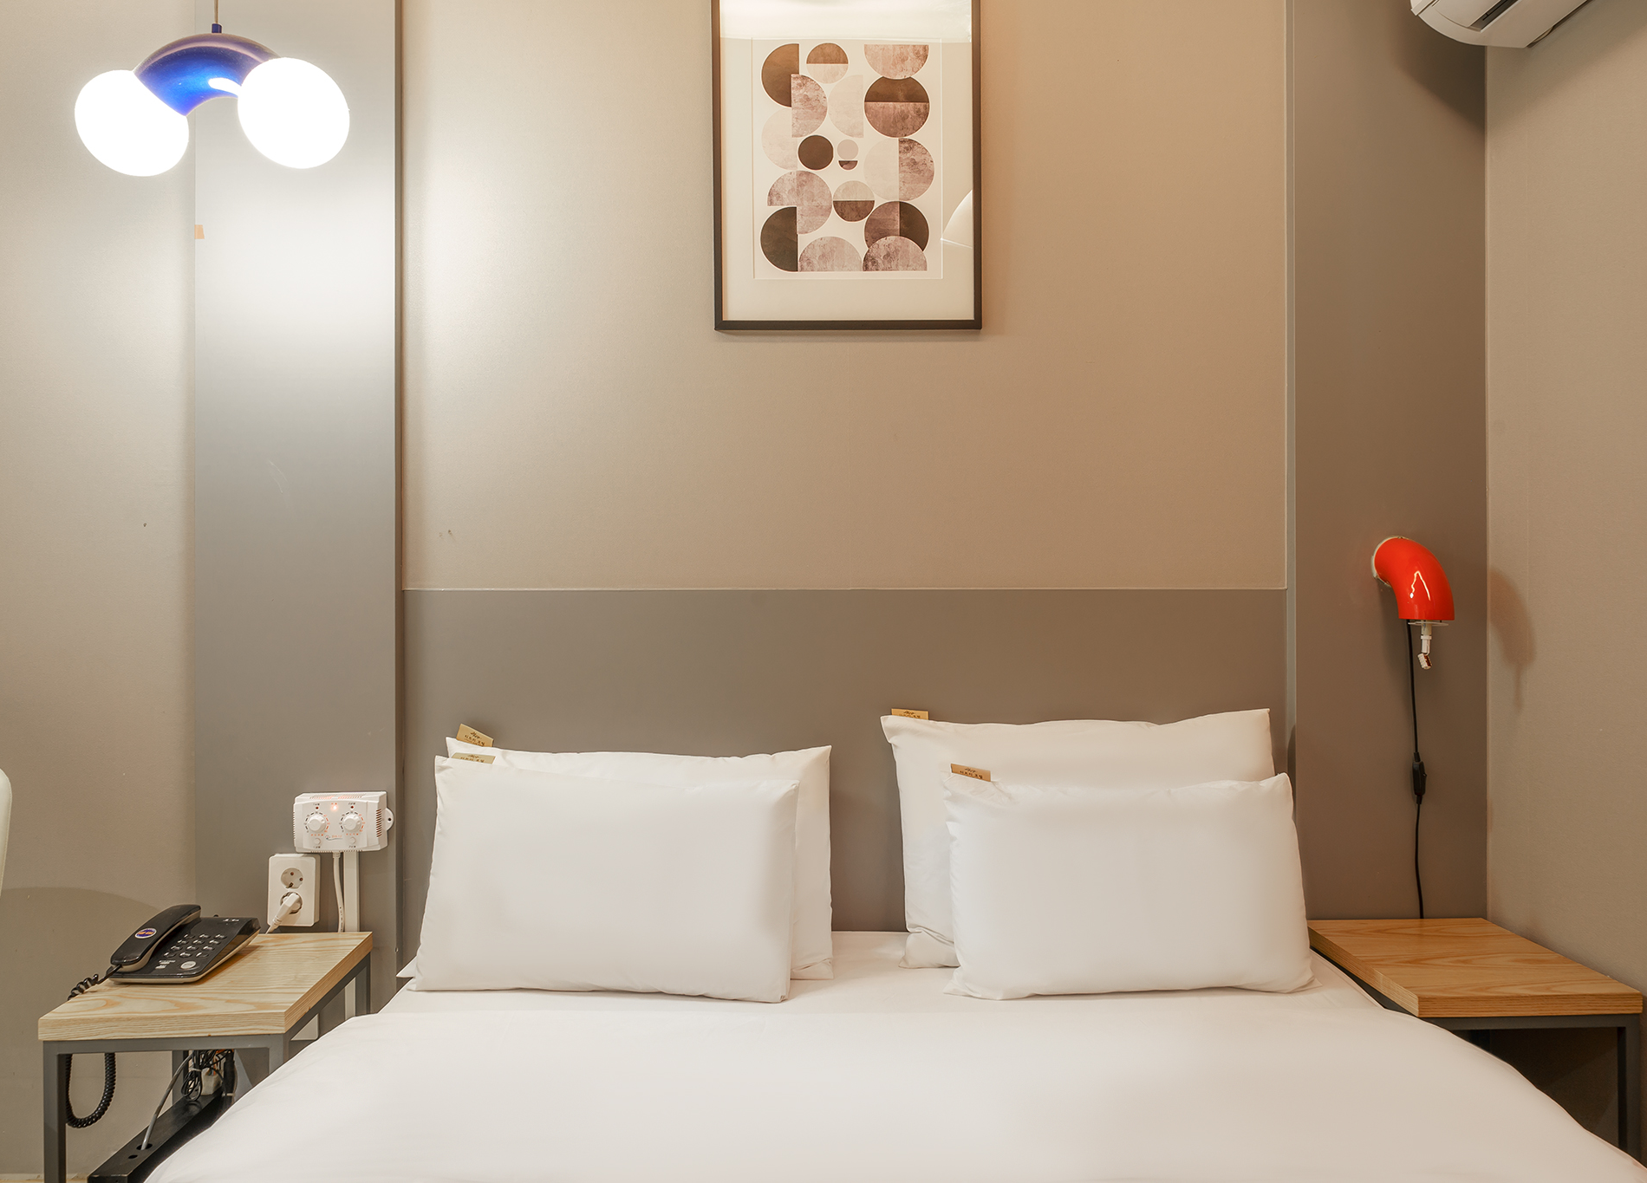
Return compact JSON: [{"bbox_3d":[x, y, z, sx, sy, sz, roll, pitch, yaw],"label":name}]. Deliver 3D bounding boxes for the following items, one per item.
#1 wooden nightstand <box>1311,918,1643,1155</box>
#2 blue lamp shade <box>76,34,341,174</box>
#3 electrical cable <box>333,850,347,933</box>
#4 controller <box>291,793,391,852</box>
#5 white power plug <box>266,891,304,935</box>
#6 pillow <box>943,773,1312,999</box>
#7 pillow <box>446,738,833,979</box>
[{"bbox_3d":[1.023,0.810,1.917,0.335,0.450,0.400,0,0,-2],"label":"wooden nightstand"},{"bbox_3d":[-0.916,-0.735,1.773,0.440,0.205,0.150,0,0,15],"label":"blue lamp shade"},{"bbox_3d":[-0.848,0.524,2.070,0.022,0.145,0.018,0,0,-2],"label":"electrical cable"},{"bbox_3d":[-0.843,0.404,2.060,0.170,0.094,0.052,0,0,-2],"label":"controller"},{"bbox_3d":[-0.934,0.554,2.045,0.065,0.073,0.045,0,0,-2],"label":"white power plug"},{"bbox_3d":[0.477,0.458,1.867,0.580,0.360,0.140,0,-23,-3],"label":"pillow"},{"bbox_3d":[-0.325,0.439,1.965,0.685,0.410,0.140,0,-25,1],"label":"pillow"}]

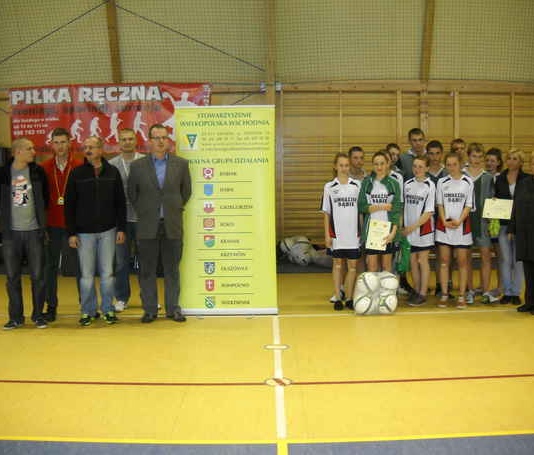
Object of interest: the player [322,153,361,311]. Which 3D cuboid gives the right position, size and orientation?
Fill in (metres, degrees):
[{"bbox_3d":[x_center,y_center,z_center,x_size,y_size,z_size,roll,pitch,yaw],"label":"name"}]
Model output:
[{"bbox_3d":[0.757,0.037,6.721,0.420,1.579,0.280,0,6,4],"label":"player"}]

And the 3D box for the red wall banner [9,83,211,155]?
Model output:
[{"bbox_3d":[-2.206,-1.524,9.350,2.860,0.970,0.040,-1,6,0],"label":"red wall banner"}]

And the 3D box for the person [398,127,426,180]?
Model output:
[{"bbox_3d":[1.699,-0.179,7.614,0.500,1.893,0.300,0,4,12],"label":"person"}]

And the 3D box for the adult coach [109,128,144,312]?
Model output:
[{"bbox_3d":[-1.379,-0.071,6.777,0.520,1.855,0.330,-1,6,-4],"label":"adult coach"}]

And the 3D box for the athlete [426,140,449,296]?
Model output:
[{"bbox_3d":[1.824,-0.081,7.116,0.460,1.686,0.300,0,6,10],"label":"athlete"}]

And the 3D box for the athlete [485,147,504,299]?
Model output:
[{"bbox_3d":[2.489,-0.046,7.297,0.440,1.653,0.280,0,4,16],"label":"athlete"}]

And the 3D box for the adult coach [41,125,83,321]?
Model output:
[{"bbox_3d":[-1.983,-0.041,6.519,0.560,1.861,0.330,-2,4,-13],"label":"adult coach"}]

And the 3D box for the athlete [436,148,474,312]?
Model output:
[{"bbox_3d":[1.933,0.029,6.843,0.430,1.581,0.300,0,4,14],"label":"athlete"}]

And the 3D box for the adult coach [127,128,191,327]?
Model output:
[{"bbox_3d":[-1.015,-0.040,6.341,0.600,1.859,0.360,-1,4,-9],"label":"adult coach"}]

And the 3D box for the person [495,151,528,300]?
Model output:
[{"bbox_3d":[2.609,-0.012,7.015,0.470,1.621,0.300,1,4,22],"label":"person"}]

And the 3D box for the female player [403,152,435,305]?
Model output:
[{"bbox_3d":[1.577,0.029,6.823,0.400,1.546,0.320,3,7,33],"label":"female player"}]

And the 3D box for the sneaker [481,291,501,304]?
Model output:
[{"bbox_3d":[2.324,0.728,6.920,0.100,0.120,0.270,-5,7,-35],"label":"sneaker"}]

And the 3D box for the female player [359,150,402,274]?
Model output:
[{"bbox_3d":[1.145,0.032,6.692,0.460,1.562,0.320,0,6,6],"label":"female player"}]

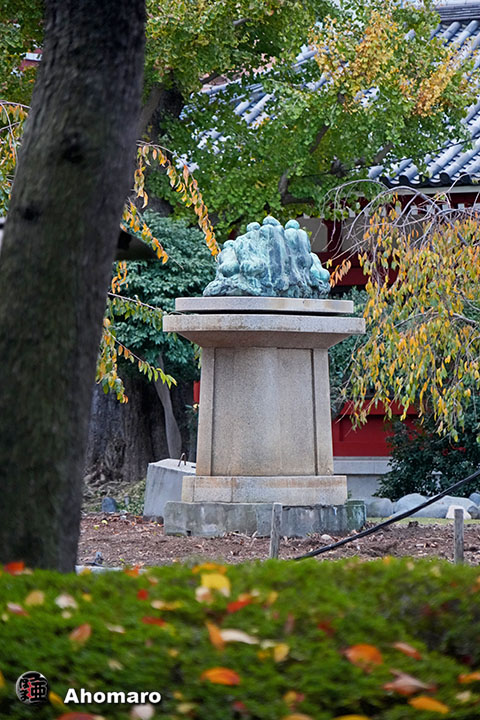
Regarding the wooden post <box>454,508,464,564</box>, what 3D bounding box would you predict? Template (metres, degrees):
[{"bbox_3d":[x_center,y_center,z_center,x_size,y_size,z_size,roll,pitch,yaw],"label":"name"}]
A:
[{"bbox_3d":[1.475,1.206,26.600,0.060,0.420,0.060,0,-1,-3],"label":"wooden post"}]

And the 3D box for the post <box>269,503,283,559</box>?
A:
[{"bbox_3d":[0.238,1.182,26.600,0.060,0.435,0.060,4,-1,-3],"label":"post"}]

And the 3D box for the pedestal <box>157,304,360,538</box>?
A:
[{"bbox_3d":[0.190,0.447,31.300,1.480,1.870,1.220,0,-1,-10],"label":"pedestal"}]

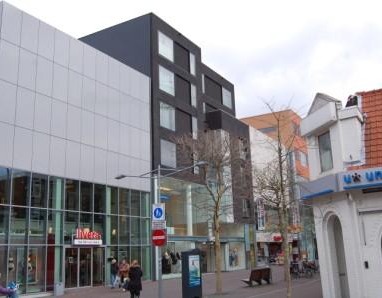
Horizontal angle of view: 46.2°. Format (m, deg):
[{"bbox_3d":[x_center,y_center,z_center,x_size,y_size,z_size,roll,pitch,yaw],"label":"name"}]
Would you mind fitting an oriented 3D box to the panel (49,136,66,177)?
[{"bbox_3d":[-7.673,0.458,25.717,0.100,2.304,1.191,-9,-15,30],"label":"panel"}]

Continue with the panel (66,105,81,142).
[{"bbox_3d":[-8.122,-1.771,31.043,0.070,2.522,1.323,-10,-16,30],"label":"panel"}]

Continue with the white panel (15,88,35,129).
[{"bbox_3d":[-9.709,-2.351,26.287,0.100,2.454,1.280,-10,-16,30],"label":"white panel"}]

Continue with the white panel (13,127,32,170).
[{"bbox_3d":[-8.923,0.029,23.736,0.100,2.304,1.191,-9,-15,30],"label":"white panel"}]

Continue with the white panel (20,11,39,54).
[{"bbox_3d":[-10.412,-7.448,28.866,0.070,2.443,1.323,-10,-16,30],"label":"white panel"}]

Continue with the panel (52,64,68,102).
[{"bbox_3d":[-8.445,-4.265,28.992,0.100,2.454,1.280,-10,-16,30],"label":"panel"}]

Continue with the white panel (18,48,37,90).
[{"bbox_3d":[-10.324,-5.001,28.273,0.070,2.522,1.323,-10,-16,30],"label":"white panel"}]

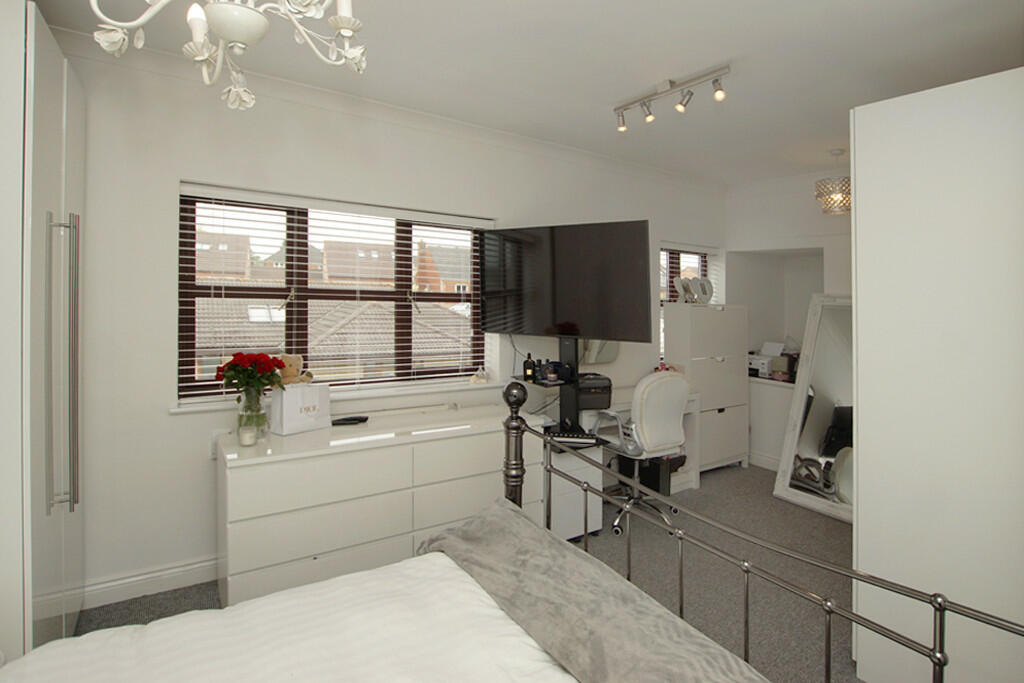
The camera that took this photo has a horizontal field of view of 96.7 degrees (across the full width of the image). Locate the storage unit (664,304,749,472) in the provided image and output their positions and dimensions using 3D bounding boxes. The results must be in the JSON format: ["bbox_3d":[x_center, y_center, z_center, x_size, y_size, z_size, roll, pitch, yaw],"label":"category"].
[{"bbox_3d":[1.732,0.403,4.050,0.790,1.480,0.300,-2,3,-32],"label":"storage unit"}]

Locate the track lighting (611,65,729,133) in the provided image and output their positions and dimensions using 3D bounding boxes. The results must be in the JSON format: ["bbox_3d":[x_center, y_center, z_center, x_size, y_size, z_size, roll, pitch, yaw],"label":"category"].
[{"bbox_3d":[0.852,-1.327,2.500,0.100,0.150,0.680,-3,4,-45],"label":"track lighting"}]

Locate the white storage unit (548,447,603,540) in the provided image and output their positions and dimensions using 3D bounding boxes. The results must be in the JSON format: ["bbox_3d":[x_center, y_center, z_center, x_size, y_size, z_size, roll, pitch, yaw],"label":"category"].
[{"bbox_3d":[0.255,0.915,2.910,0.400,0.560,0.480,-2,3,-32],"label":"white storage unit"}]

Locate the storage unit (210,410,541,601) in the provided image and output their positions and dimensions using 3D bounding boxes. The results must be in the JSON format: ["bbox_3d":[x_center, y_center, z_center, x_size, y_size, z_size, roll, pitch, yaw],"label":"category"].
[{"bbox_3d":[-0.640,0.843,2.506,1.600,0.760,0.490,-2,3,-32],"label":"storage unit"}]

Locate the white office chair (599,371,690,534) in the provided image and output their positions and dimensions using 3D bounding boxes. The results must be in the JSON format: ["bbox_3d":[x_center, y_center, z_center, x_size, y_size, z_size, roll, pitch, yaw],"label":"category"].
[{"bbox_3d":[0.870,0.690,3.100,0.570,0.990,0.590,-2,3,-30],"label":"white office chair"}]

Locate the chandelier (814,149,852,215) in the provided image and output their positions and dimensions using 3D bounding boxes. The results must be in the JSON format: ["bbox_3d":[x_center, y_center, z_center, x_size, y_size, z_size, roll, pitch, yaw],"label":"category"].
[{"bbox_3d":[2.503,-1.227,3.500,0.280,0.490,0.280,0,3,0],"label":"chandelier"}]

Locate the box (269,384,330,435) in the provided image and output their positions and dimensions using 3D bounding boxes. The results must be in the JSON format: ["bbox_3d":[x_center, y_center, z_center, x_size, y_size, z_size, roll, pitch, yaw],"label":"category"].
[{"bbox_3d":[-1.118,0.352,2.444,0.240,0.245,0.115,-3,4,-41],"label":"box"}]

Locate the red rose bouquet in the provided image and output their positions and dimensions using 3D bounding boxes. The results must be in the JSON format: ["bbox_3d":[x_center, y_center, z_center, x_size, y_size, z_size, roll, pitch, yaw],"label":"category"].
[{"bbox_3d":[-1.288,0.277,2.250,0.330,0.440,0.310,-2,3,-32],"label":"red rose bouquet"}]

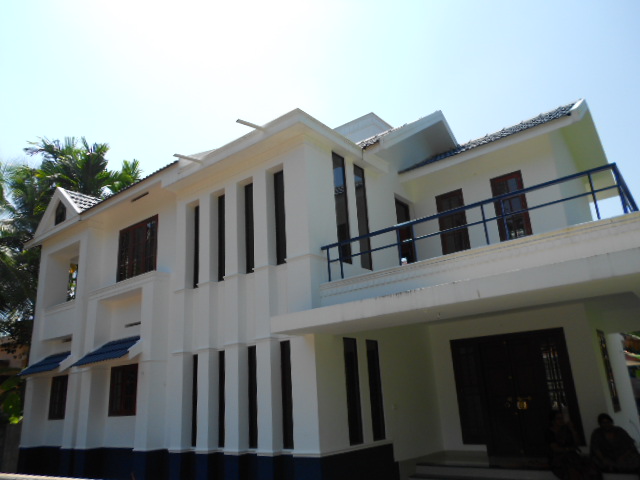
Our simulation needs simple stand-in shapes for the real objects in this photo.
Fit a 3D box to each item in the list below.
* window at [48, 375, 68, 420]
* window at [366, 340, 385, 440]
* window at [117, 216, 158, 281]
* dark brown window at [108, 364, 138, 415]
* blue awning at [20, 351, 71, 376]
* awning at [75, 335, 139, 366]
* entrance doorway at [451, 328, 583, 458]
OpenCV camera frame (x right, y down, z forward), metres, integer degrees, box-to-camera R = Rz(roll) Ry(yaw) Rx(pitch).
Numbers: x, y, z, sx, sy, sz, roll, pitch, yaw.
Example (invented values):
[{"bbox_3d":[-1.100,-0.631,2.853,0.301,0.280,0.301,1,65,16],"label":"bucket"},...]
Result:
[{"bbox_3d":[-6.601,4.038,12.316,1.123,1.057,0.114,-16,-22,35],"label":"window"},{"bbox_3d":[0.920,2.543,8.207,0.097,1.619,0.359,-16,-22,35],"label":"window"},{"bbox_3d":[-4.340,0.254,11.485,1.642,1.391,0.114,-16,-22,35],"label":"window"},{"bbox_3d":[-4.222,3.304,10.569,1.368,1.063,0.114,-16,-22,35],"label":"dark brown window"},{"bbox_3d":[-6.801,3.108,12.184,1.881,0.547,0.769,-16,-22,35],"label":"blue awning"},{"bbox_3d":[-4.491,2.396,10.468,1.938,0.581,0.798,-16,-22,35],"label":"awning"},{"bbox_3d":[3.645,2.868,9.089,2.183,2.126,0.142,-16,-22,35],"label":"entrance doorway"}]

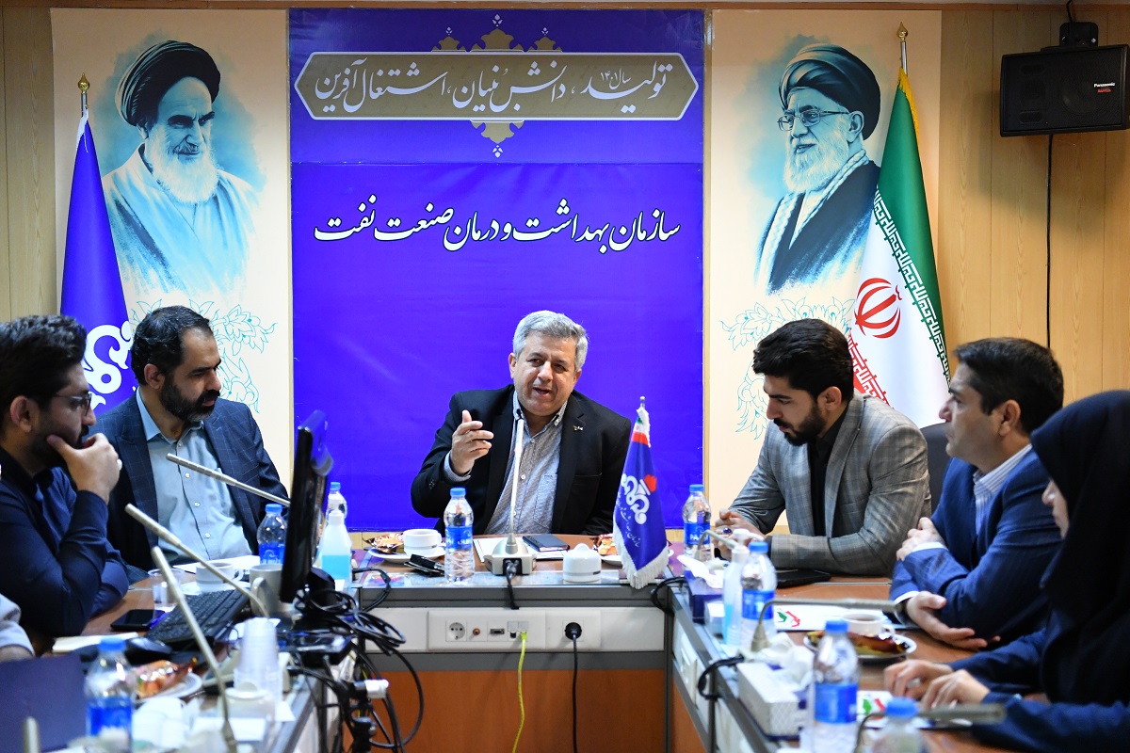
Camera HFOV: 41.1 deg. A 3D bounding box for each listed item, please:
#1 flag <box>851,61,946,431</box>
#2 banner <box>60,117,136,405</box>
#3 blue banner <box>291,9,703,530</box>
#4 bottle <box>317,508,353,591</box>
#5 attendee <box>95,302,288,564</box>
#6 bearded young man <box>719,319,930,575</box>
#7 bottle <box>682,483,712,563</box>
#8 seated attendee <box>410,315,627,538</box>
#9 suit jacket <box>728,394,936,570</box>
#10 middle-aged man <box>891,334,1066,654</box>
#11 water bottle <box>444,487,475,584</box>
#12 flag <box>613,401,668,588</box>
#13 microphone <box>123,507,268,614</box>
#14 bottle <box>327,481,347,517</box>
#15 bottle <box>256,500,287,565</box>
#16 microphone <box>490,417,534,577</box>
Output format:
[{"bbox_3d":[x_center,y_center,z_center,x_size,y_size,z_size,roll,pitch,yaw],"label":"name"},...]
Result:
[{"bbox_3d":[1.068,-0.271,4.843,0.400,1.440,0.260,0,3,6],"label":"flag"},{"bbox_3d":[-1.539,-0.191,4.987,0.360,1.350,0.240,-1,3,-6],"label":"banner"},{"bbox_3d":[-0.226,-0.348,5.039,1.389,1.745,0.020,0,3,-1],"label":"blue banner"},{"bbox_3d":[-0.490,0.373,3.220,0.067,0.182,0.067,0,3,0],"label":"bottle"},{"bbox_3d":[-0.833,0.473,3.568,0.540,1.280,0.720,-2,4,-29],"label":"attendee"},{"bbox_3d":[0.640,0.532,3.591,0.720,1.333,0.550,-2,4,-38],"label":"bearded young man"},{"bbox_3d":[0.303,0.348,3.452,0.065,0.215,0.065,0,3,0],"label":"bottle"},{"bbox_3d":[-0.105,0.509,3.851,0.560,1.353,0.700,0,3,0],"label":"seated attendee"},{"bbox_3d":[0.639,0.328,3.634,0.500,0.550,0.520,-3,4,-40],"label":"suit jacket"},{"bbox_3d":[0.870,0.582,2.833,0.650,1.311,0.520,-1,3,-14],"label":"middle-aged man"},{"bbox_3d":[-0.234,0.351,3.330,0.065,0.210,0.065,0,3,0],"label":"water bottle"},{"bbox_3d":[0.165,0.259,3.270,0.118,0.395,0.090,0,3,0],"label":"flag"},{"bbox_3d":[-0.587,0.361,2.442,0.265,0.285,0.115,0,3,0],"label":"microphone"},{"bbox_3d":[-0.545,0.351,3.602,0.058,0.195,0.058,0,3,0],"label":"bottle"},{"bbox_3d":[-0.607,0.364,3.142,0.065,0.215,0.065,0,3,0],"label":"bottle"},{"bbox_3d":[-0.123,0.282,3.451,0.115,0.330,0.210,0,3,3],"label":"microphone"}]

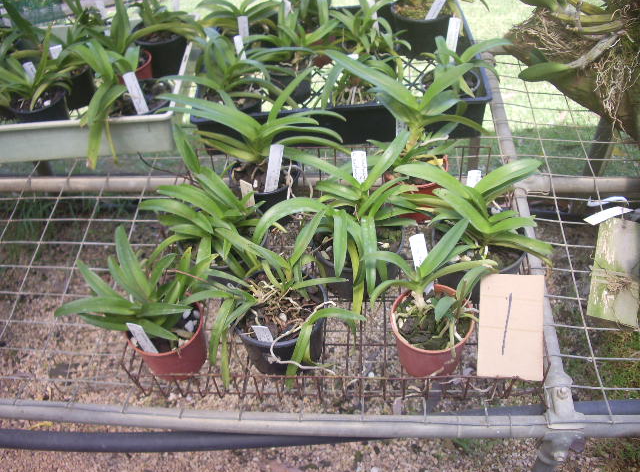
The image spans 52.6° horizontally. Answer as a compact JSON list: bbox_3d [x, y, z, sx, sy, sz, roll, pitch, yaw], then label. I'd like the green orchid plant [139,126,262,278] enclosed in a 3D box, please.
[{"bbox_3d":[-0.163,-0.042,0.887,0.175,0.125,0.180,0,48,5],"label":"green orchid plant"}]

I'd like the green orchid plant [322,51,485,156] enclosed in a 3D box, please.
[{"bbox_3d":[0.127,-0.188,0.971,0.235,0.145,0.150,0,48,5],"label":"green orchid plant"}]

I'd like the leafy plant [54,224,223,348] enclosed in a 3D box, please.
[{"bbox_3d":[-0.239,0.057,0.823,0.220,0.105,0.145,0,47,5],"label":"leafy plant"}]

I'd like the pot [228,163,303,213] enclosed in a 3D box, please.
[{"bbox_3d":[-0.082,-0.071,1.027,0.112,0.090,0.112,-2,48,3],"label":"pot"}]

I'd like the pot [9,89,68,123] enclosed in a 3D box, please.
[{"bbox_3d":[-0.505,-0.221,1.197,0.118,0.098,0.118,0,47,5],"label":"pot"}]

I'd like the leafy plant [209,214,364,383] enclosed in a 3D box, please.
[{"bbox_3d":[-0.046,0.070,0.818,0.205,0.140,0.175,0,47,5],"label":"leafy plant"}]

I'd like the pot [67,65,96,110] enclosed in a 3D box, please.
[{"bbox_3d":[-0.490,-0.304,1.268,0.107,0.082,0.107,-2,48,3],"label":"pot"}]

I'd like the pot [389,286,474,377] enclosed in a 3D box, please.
[{"bbox_3d":[0.143,0.129,0.833,0.102,0.082,0.102,0,48,5],"label":"pot"}]

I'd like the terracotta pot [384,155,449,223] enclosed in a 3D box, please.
[{"bbox_3d":[0.151,-0.076,1.016,0.098,0.087,0.098,0,47,5],"label":"terracotta pot"}]

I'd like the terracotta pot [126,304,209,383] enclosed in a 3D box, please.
[{"bbox_3d":[-0.192,0.137,0.851,0.100,0.083,0.100,-3,47,3],"label":"terracotta pot"}]

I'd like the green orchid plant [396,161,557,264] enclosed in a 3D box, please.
[{"bbox_3d":[0.204,-0.025,0.836,0.210,0.120,0.140,0,47,5],"label":"green orchid plant"}]

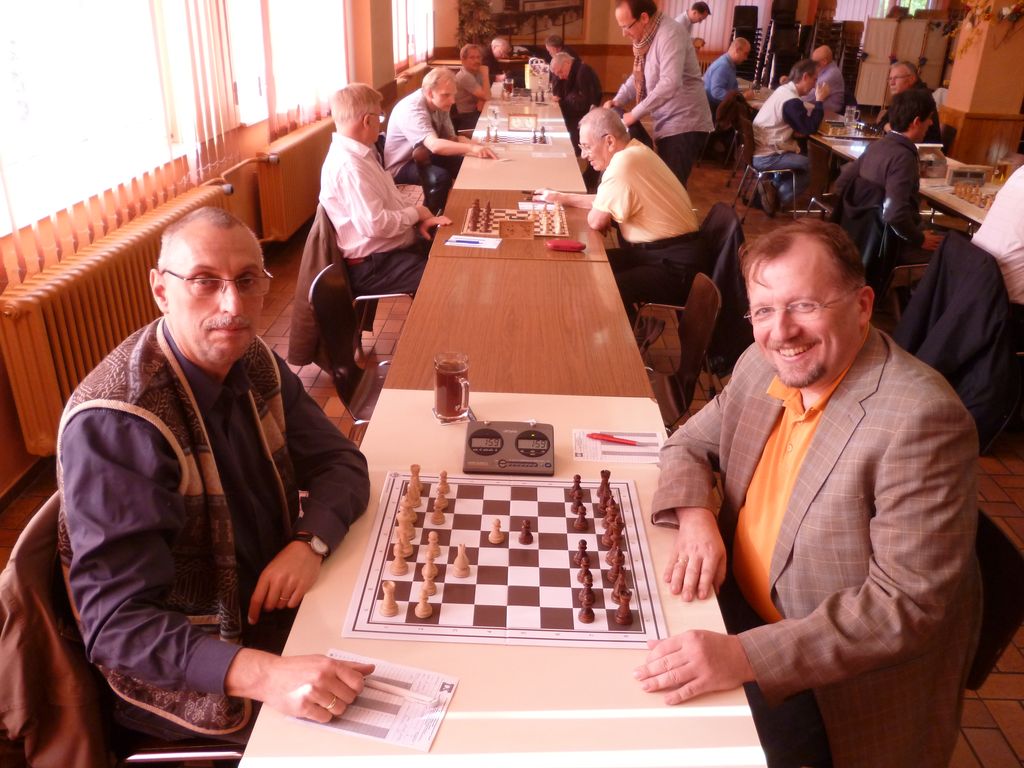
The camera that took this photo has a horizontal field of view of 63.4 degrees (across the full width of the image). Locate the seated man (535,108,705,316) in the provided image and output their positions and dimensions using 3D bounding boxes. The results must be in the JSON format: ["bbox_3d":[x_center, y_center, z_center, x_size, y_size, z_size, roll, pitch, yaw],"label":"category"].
[{"bbox_3d":[0.521,-0.673,4.011,0.780,1.270,0.680,2,25,0],"label":"seated man"}]

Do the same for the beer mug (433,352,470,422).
[{"bbox_3d":[-0.138,0.010,1.996,0.082,0.141,0.110,-11,28,-25],"label":"beer mug"}]

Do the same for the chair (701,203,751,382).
[{"bbox_3d":[0.773,-0.411,3.963,0.520,0.850,0.500,2,25,0],"label":"chair"}]

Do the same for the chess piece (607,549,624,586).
[{"bbox_3d":[0.186,0.313,1.453,0.030,0.066,0.030,2,25,0],"label":"chess piece"}]

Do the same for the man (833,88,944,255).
[{"bbox_3d":[2.033,-0.887,4.434,0.780,1.305,0.550,-1,25,-7],"label":"man"}]

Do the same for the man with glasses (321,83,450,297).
[{"bbox_3d":[-0.515,-0.685,3.842,0.700,1.310,0.520,2,25,0],"label":"man with glasses"}]

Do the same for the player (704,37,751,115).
[{"bbox_3d":[2.312,-3.077,9.070,0.780,1.325,0.520,1,25,-2],"label":"player"}]

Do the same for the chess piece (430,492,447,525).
[{"bbox_3d":[-0.144,0.252,1.654,0.029,0.051,0.029,2,25,0],"label":"chess piece"}]

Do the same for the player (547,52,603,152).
[{"bbox_3d":[0.638,-2.696,8.390,0.540,1.270,0.550,2,25,0],"label":"player"}]

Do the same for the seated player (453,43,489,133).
[{"bbox_3d":[-0.302,-2.776,8.435,0.680,1.260,0.500,7,25,11],"label":"seated player"}]

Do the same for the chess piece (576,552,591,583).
[{"bbox_3d":[0.130,0.326,1.462,0.027,0.047,0.027,2,25,0],"label":"chess piece"}]

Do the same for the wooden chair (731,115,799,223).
[{"bbox_3d":[2.234,-1.835,7.083,0.540,0.840,0.480,0,25,-3],"label":"wooden chair"}]

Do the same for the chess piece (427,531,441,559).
[{"bbox_3d":[-0.145,0.299,1.555,0.029,0.049,0.029,2,25,0],"label":"chess piece"}]

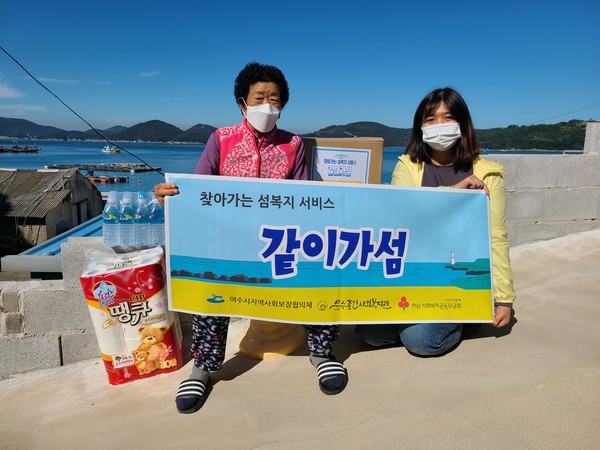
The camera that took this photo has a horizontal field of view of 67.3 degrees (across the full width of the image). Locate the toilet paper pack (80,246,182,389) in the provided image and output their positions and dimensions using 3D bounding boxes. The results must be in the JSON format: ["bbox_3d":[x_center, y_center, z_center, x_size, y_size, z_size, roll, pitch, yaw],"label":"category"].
[{"bbox_3d":[-0.661,0.360,1.820,0.292,0.460,0.210,-9,17,-14],"label":"toilet paper pack"}]

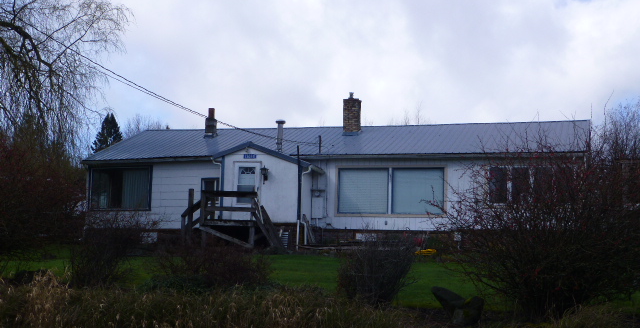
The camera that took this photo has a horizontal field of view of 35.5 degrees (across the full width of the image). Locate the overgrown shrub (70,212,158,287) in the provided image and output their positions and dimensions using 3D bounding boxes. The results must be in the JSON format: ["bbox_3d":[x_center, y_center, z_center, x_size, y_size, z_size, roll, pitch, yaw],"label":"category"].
[{"bbox_3d":[-4.425,1.852,21.500,1.750,1.550,1.600,-1,-6,15],"label":"overgrown shrub"}]

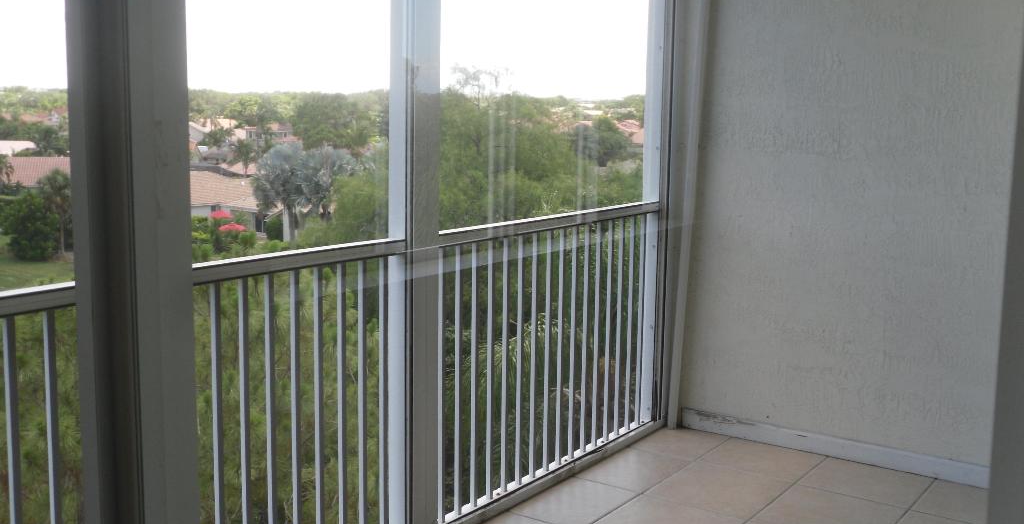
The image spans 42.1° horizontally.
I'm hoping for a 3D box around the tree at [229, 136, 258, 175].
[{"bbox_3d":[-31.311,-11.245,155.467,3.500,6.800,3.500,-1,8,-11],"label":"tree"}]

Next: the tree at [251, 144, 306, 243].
[{"bbox_3d":[-20.759,-6.107,118.598,4.700,8.700,4.700,-1,8,-10],"label":"tree"}]

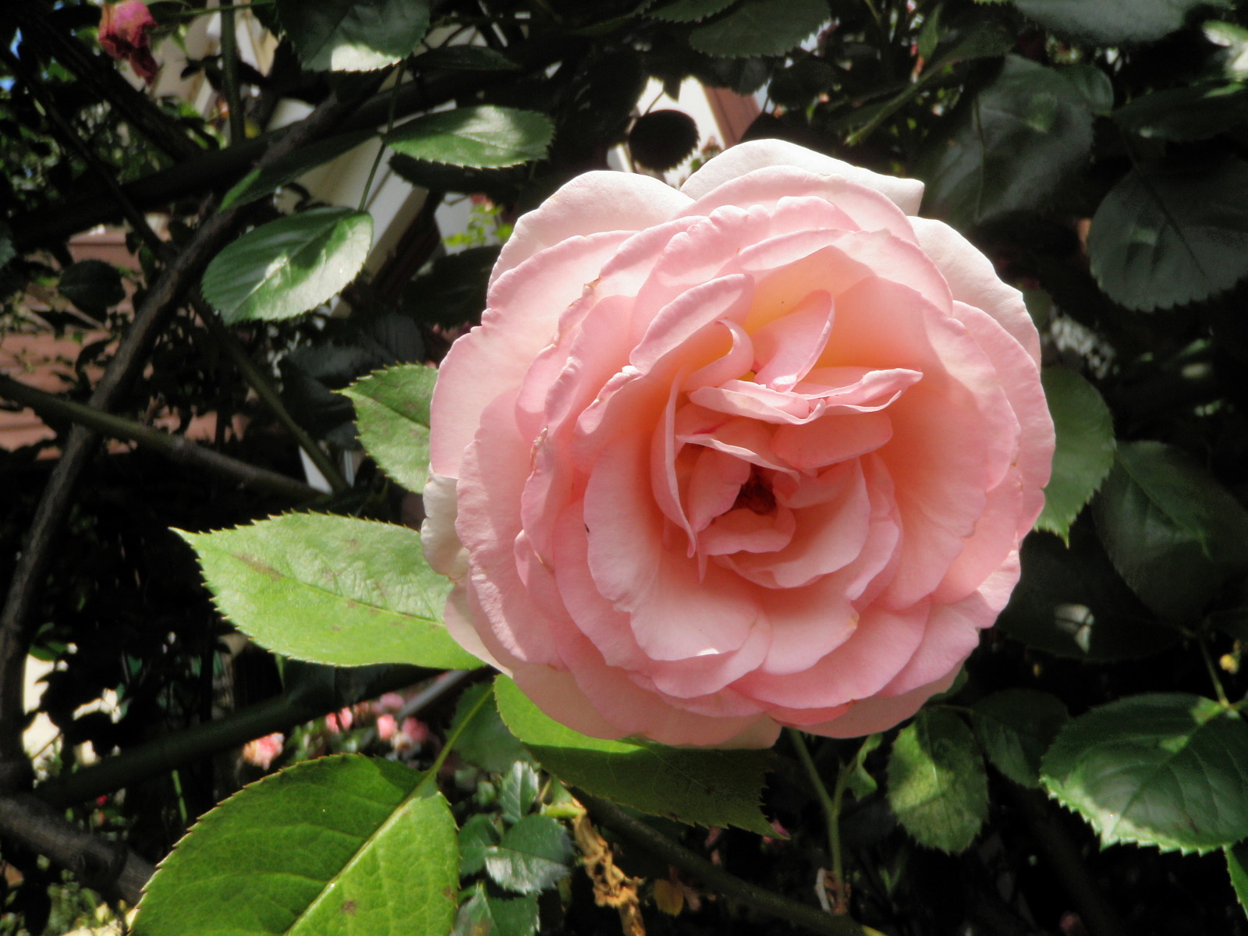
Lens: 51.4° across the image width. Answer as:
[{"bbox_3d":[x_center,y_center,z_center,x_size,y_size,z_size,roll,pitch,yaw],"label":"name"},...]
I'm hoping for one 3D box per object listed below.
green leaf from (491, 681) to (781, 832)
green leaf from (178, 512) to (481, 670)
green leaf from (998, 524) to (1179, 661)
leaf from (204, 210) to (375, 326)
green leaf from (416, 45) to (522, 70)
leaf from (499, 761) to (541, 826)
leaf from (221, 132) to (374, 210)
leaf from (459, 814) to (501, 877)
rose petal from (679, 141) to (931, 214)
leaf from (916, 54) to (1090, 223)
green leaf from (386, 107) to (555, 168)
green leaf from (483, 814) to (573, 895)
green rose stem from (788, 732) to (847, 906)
[{"bbox_3d":[0.005,0.060,0.275,0.066,0.042,0.012,29,-40,6],"label":"green leaf"},{"bbox_3d":[-0.060,0.026,0.270,0.070,0.040,0.013,20,-39,1],"label":"green leaf"},{"bbox_3d":[0.126,0.034,0.360,0.058,0.043,0.011,9,-30,5],"label":"green leaf"},{"bbox_3d":[-0.092,-0.057,0.360,0.050,0.007,0.034,-40,54,-23],"label":"leaf"},{"bbox_3d":[-0.047,-0.123,0.393,0.034,0.006,0.022,-3,29,-27],"label":"green leaf"},{"bbox_3d":[-0.032,0.101,0.400,0.013,0.022,0.005,2,-27,7],"label":"leaf"},{"bbox_3d":[-0.092,-0.084,0.367,0.049,0.007,0.027,-28,35,-6],"label":"leaf"},{"bbox_3d":[-0.045,0.116,0.400,0.021,0.017,0.005,-31,-29,-12],"label":"leaf"},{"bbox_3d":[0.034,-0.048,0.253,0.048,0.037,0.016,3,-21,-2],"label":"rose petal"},{"bbox_3d":[0.100,-0.086,0.338,0.041,0.055,0.009,16,-27,-1],"label":"leaf"},{"bbox_3d":[-0.044,-0.093,0.367,0.047,0.030,0.007,3,-46,6],"label":"green leaf"},{"bbox_3d":[-0.026,0.105,0.352,0.024,0.023,0.006,7,-28,12],"label":"green leaf"},{"bbox_3d":[0.045,0.082,0.305,0.009,0.043,0.008,-14,-2,0],"label":"green rose stem"}]

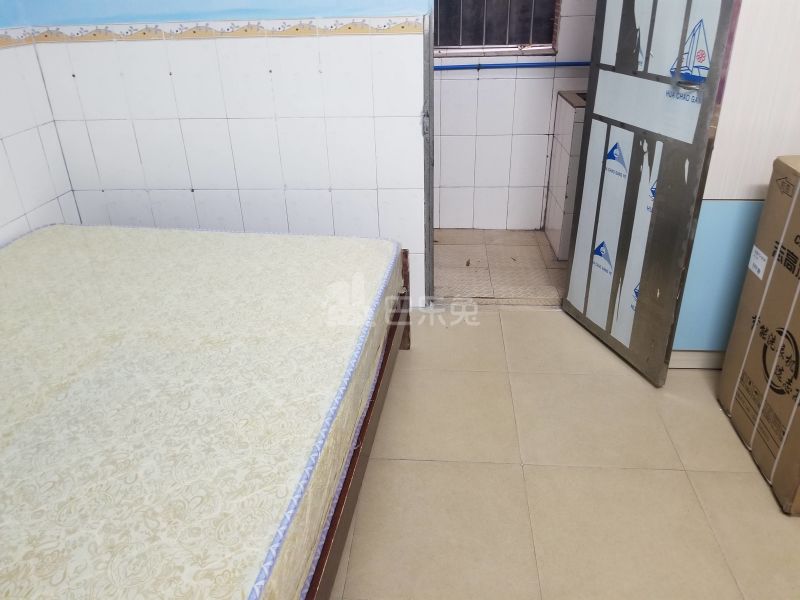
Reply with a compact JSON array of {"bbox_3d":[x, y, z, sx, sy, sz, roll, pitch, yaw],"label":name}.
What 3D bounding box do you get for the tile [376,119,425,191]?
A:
[{"bbox_3d":[-0.001,-0.606,2.494,0.200,0.300,0.010,0,28,3],"label":"tile"}]

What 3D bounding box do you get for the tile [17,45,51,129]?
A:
[{"bbox_3d":[-1.451,-0.852,2.380,0.010,0.300,0.108,1,28,5],"label":"tile"}]

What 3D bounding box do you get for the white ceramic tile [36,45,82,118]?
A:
[{"bbox_3d":[-1.366,-0.873,2.417,0.133,0.295,0.010,1,28,4],"label":"white ceramic tile"}]

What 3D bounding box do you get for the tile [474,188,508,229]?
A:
[{"bbox_3d":[0.539,-0.544,3.577,0.200,0.265,0.010,1,28,4],"label":"tile"}]

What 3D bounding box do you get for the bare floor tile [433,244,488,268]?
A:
[{"bbox_3d":[0.324,-0.235,3.279,0.300,0.010,0.300,1,28,4],"label":"bare floor tile"}]

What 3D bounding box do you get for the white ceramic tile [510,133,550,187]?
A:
[{"bbox_3d":[0.732,-0.789,3.417,0.200,0.298,0.010,1,28,4],"label":"white ceramic tile"}]

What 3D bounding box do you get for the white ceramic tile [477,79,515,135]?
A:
[{"bbox_3d":[0.524,-1.052,3.288,0.200,0.300,0.010,1,29,4],"label":"white ceramic tile"}]

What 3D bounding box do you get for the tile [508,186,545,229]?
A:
[{"bbox_3d":[0.739,-0.540,3.551,0.200,0.262,0.010,1,29,4],"label":"tile"}]

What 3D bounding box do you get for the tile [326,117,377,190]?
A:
[{"bbox_3d":[-0.196,-0.598,2.464,0.200,0.295,0.010,1,28,4],"label":"tile"}]

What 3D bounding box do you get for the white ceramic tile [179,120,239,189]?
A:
[{"bbox_3d":[-0.804,-0.615,2.546,0.200,0.300,0.010,1,28,4],"label":"white ceramic tile"}]

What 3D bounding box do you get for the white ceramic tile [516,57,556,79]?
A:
[{"bbox_3d":[0.727,-1.238,3.200,0.200,0.112,0.010,1,28,4],"label":"white ceramic tile"}]

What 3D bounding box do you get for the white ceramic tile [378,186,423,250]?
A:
[{"bbox_3d":[0.011,-0.334,2.585,0.200,0.295,0.010,1,28,4],"label":"white ceramic tile"}]

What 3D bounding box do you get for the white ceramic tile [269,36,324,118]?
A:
[{"bbox_3d":[-0.406,-0.871,2.365,0.201,0.300,0.010,0,28,4],"label":"white ceramic tile"}]

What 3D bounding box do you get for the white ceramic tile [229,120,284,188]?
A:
[{"bbox_3d":[-0.599,-0.608,2.518,0.201,0.298,0.010,0,28,4],"label":"white ceramic tile"}]

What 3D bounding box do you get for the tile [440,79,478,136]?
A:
[{"bbox_3d":[0.327,-1.055,3.305,0.201,0.299,0.010,0,28,4],"label":"tile"}]

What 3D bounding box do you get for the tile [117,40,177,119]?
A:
[{"bbox_3d":[-1.006,-0.876,2.403,0.201,0.300,0.010,0,28,4],"label":"tile"}]

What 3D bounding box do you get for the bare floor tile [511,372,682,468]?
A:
[{"bbox_3d":[0.652,0.410,2.095,0.500,0.010,0.500,1,28,4],"label":"bare floor tile"}]

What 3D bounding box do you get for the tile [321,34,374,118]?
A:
[{"bbox_3d":[-0.203,-0.860,2.329,0.200,0.293,0.010,1,29,4],"label":"tile"}]

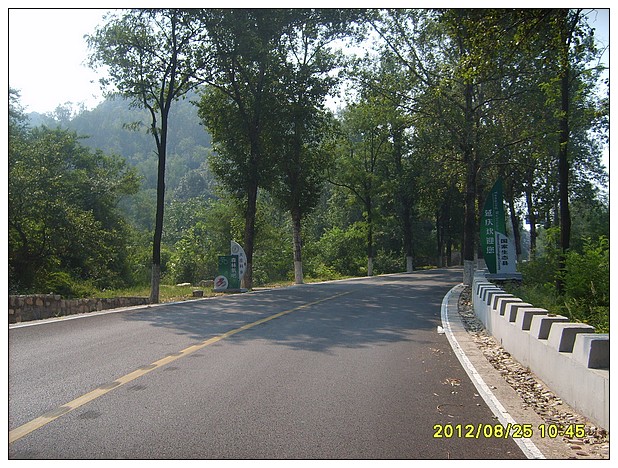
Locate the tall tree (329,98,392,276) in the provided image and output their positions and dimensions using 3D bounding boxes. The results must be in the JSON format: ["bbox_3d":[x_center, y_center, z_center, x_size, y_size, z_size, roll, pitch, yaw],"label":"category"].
[{"bbox_3d":[3.150,-2.850,38.200,3.900,10.800,3.900,0,-2,0],"label":"tall tree"}]

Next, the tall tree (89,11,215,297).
[{"bbox_3d":[-4.550,-2.700,18.200,3.800,9.400,3.700,0,-2,0],"label":"tall tree"}]

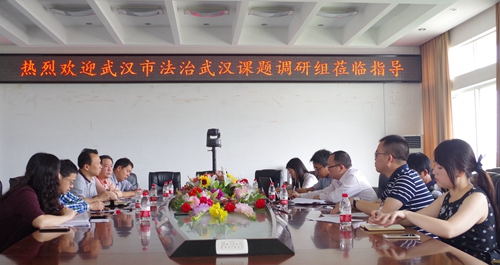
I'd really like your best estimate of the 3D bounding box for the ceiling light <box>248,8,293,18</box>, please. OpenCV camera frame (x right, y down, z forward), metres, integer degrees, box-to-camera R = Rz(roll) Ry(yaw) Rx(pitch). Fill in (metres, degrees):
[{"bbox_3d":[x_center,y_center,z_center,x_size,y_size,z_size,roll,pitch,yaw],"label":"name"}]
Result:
[{"bbox_3d":[0.353,-2.020,8.400,0.750,0.120,0.270,0,-4,-5],"label":"ceiling light"}]

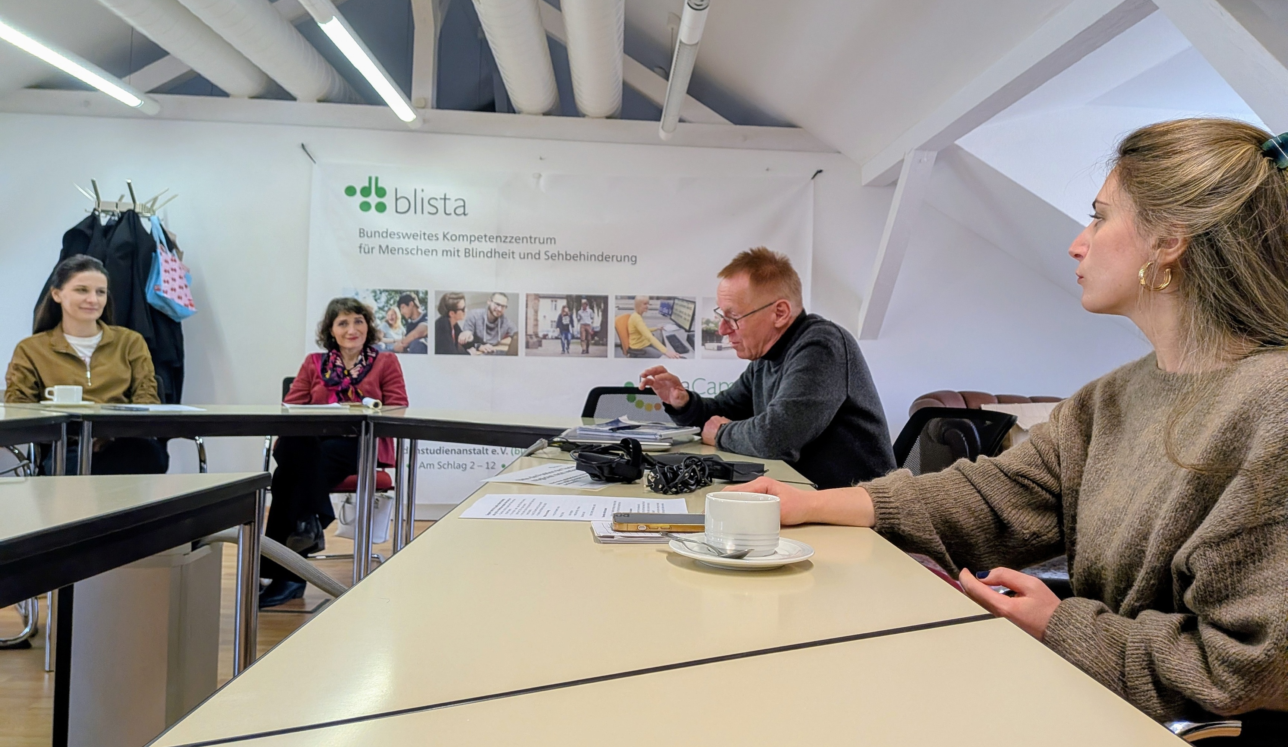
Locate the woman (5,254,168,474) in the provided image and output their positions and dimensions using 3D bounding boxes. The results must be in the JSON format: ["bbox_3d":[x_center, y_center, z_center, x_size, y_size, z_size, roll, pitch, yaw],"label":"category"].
[{"bbox_3d":[-1.870,0.215,3.020,0.520,1.255,0.760,2,1,-37],"label":"woman"}]

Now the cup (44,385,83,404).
[{"bbox_3d":[-1.908,0.067,2.935,0.103,0.056,0.078,2,1,-26],"label":"cup"}]

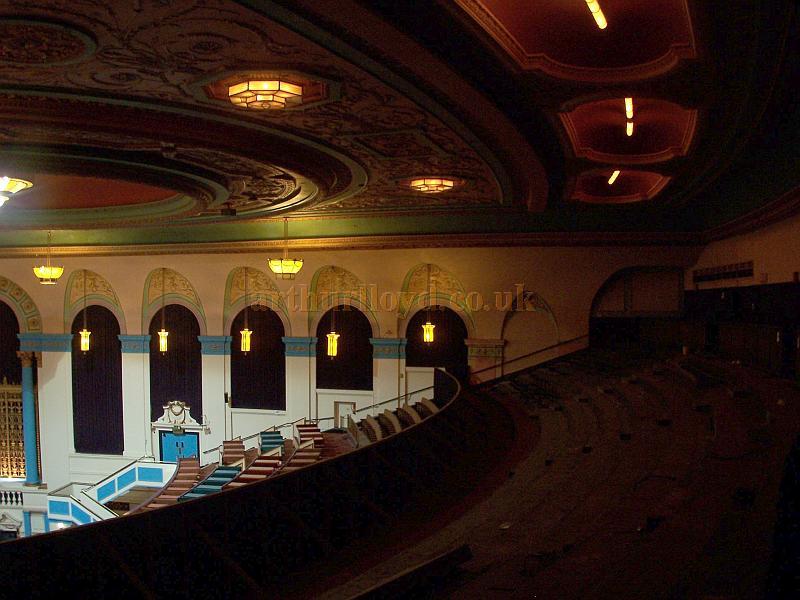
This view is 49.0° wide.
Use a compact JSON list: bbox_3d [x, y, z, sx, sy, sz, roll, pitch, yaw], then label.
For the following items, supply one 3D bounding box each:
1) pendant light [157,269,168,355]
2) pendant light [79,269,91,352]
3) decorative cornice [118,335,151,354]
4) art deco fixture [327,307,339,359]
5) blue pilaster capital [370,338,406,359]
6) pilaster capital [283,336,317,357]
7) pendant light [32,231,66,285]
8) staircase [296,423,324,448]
[{"bbox_3d":[-9.418,0.438,35.000,0.440,3.380,0.440,0,0,17],"label":"pendant light"},{"bbox_3d":[-14.802,0.553,41.300,0.541,4.021,0.541,0,1,17],"label":"pendant light"},{"bbox_3d":[-12.664,2.118,41.890,1.546,0.868,0.500,0,1,17],"label":"decorative cornice"},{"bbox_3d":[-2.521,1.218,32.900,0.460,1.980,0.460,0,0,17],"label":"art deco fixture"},{"bbox_3d":[-0.500,2.119,38.175,1.561,0.891,0.500,0,1,17],"label":"blue pilaster capital"},{"bbox_3d":[-4.497,2.104,39.396,1.552,0.861,0.500,0,1,17],"label":"pilaster capital"},{"bbox_3d":[-13.789,-1.650,34.500,1.200,2.100,1.200,0,0,17],"label":"pendant light"},{"bbox_3d":[-4.484,6.739,44.000,1.250,0.950,2.200,0,0,-9],"label":"staircase"}]

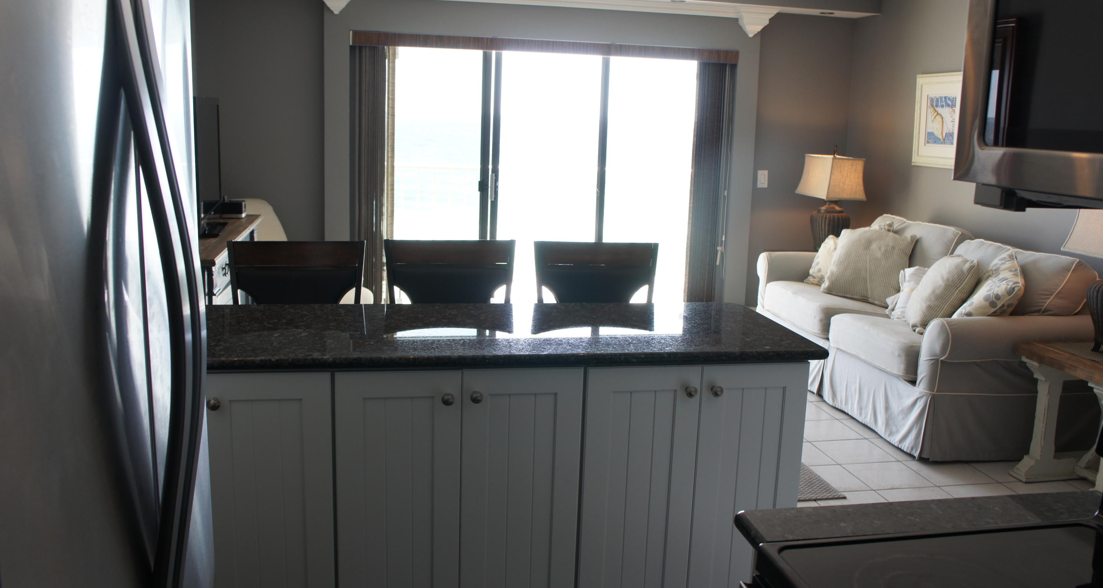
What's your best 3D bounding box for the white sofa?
[{"bbox_3d":[2.006,0.134,5.124,0.980,0.954,2.000,0,11,-11],"label":"white sofa"}]

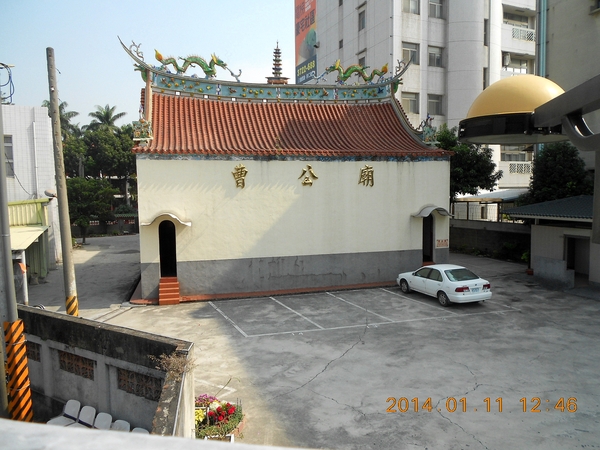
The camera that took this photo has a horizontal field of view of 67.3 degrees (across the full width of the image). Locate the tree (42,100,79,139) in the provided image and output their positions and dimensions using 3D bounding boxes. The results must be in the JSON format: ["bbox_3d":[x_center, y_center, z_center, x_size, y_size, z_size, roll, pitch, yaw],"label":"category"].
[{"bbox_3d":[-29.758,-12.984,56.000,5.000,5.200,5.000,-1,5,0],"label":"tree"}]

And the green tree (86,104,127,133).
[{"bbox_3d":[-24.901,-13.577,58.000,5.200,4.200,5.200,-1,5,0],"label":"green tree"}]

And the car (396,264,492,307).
[{"bbox_3d":[5.840,2.320,18.850,1.720,1.400,4.350,-2,5,-22],"label":"car"}]

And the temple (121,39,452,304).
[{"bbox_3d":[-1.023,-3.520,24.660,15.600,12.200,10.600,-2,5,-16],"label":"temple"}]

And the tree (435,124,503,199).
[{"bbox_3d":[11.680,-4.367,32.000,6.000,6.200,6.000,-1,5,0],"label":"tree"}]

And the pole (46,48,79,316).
[{"bbox_3d":[-6.165,-0.396,11.769,0.300,8.200,0.300,-2,5,0],"label":"pole"}]

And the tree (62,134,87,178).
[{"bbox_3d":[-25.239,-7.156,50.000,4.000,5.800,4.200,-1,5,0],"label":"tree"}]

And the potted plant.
[{"bbox_3d":[-1.509,3.628,8.450,1.000,0.600,0.950,-1,5,0],"label":"potted plant"}]

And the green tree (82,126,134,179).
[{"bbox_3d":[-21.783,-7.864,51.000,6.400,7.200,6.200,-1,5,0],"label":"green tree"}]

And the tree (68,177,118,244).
[{"bbox_3d":[-18.500,-1.192,39.800,4.900,5.900,4.900,-1,5,0],"label":"tree"}]

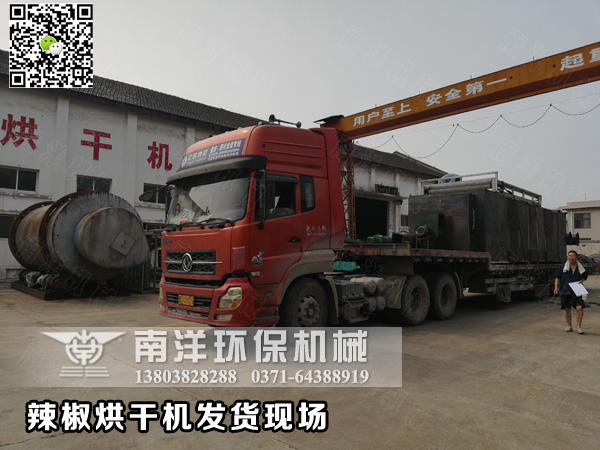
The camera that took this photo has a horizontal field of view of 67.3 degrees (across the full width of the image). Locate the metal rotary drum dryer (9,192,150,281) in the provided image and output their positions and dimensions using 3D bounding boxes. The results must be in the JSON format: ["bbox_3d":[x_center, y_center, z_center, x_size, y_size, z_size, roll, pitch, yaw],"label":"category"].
[{"bbox_3d":[-8.254,0.694,16.386,3.040,3.500,7.000,5,-5,-43],"label":"metal rotary drum dryer"}]

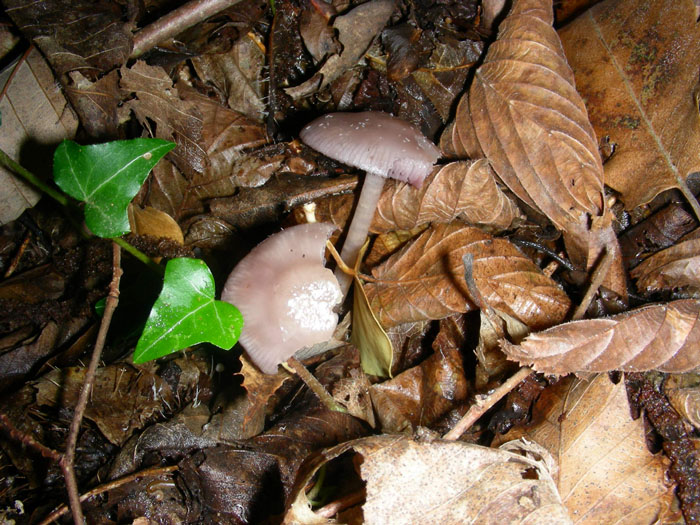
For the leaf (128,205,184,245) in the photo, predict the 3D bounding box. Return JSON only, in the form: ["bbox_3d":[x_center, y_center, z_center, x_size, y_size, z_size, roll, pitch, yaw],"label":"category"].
[{"bbox_3d":[-0.082,-0.016,0.314,0.033,0.006,0.018,12,60,3],"label":"leaf"}]

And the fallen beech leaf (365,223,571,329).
[{"bbox_3d":[0.045,0.004,0.292,0.075,0.016,0.046,5,55,3],"label":"fallen beech leaf"}]

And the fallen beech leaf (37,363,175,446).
[{"bbox_3d":[-0.087,0.051,0.274,0.050,0.014,0.030,6,55,4],"label":"fallen beech leaf"}]

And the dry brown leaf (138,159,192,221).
[{"bbox_3d":[-0.078,-0.031,0.325,0.022,0.010,0.037,-24,58,-16],"label":"dry brown leaf"}]

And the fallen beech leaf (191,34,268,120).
[{"bbox_3d":[-0.056,-0.088,0.365,0.036,0.012,0.055,-27,59,-18],"label":"fallen beech leaf"}]

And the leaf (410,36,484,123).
[{"bbox_3d":[0.047,-0.086,0.364,0.041,0.012,0.043,-38,63,-23],"label":"leaf"}]

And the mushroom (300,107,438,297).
[{"bbox_3d":[0.005,-0.018,0.284,0.048,0.069,0.047,12,31,0],"label":"mushroom"}]

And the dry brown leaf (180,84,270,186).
[{"bbox_3d":[-0.058,-0.060,0.345,0.039,0.011,0.063,-20,57,-17],"label":"dry brown leaf"}]

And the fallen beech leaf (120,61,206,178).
[{"bbox_3d":[-0.083,-0.066,0.346,0.035,0.012,0.082,-26,59,-17],"label":"fallen beech leaf"}]

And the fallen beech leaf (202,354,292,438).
[{"bbox_3d":[-0.036,0.048,0.276,0.026,0.014,0.033,11,56,8],"label":"fallen beech leaf"}]

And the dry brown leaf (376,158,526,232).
[{"bbox_3d":[0.039,-0.025,0.313,0.059,0.016,0.030,-1,55,-1],"label":"dry brown leaf"}]

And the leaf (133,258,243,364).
[{"bbox_3d":[-0.060,0.020,0.268,0.041,0.009,0.041,-40,72,-20],"label":"leaf"}]

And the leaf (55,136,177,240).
[{"bbox_3d":[-0.094,-0.037,0.310,0.052,0.009,0.051,41,64,16],"label":"leaf"}]

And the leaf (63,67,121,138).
[{"bbox_3d":[-0.119,-0.076,0.359,0.024,0.009,0.051,-12,54,-9],"label":"leaf"}]

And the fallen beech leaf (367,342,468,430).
[{"bbox_3d":[0.025,0.043,0.265,0.035,0.016,0.031,-6,56,0],"label":"fallen beech leaf"}]

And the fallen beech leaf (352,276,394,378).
[{"bbox_3d":[0.006,0.023,0.273,0.015,0.012,0.041,-17,60,7],"label":"fallen beech leaf"}]

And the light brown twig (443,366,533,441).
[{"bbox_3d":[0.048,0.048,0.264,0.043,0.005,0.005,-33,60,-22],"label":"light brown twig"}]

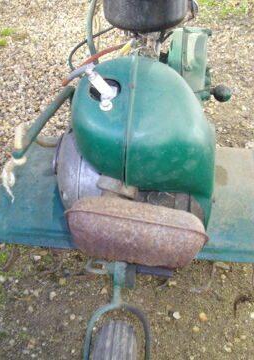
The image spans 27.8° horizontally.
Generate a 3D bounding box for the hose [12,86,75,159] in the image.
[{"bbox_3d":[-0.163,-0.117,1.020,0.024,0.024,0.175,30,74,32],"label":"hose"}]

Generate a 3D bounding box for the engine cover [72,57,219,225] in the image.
[{"bbox_3d":[0.043,-0.091,1.081,0.257,0.242,0.276,4,38,5],"label":"engine cover"}]

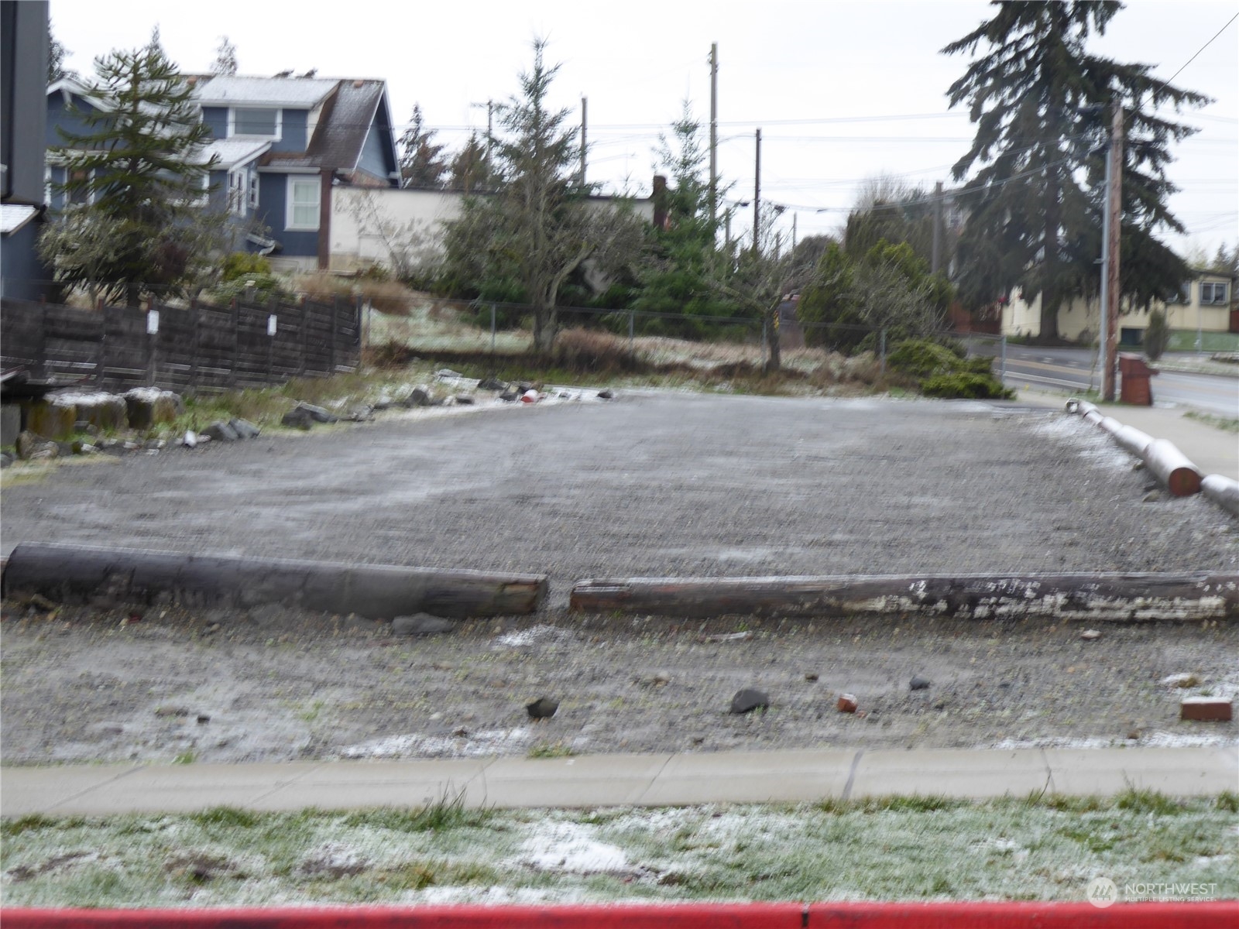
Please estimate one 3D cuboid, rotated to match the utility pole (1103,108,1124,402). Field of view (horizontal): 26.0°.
[{"bbox_3d":[10.503,-4.501,57.000,0.280,6.400,0.280,1,1,0],"label":"utility pole"}]

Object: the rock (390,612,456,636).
[{"bbox_3d":[-0.971,0.794,13.300,0.310,0.115,0.200,1,1,0],"label":"rock"}]

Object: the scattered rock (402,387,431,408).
[{"bbox_3d":[-3.588,-1.182,47.500,0.500,0.350,0.420,1,1,0],"label":"scattered rock"}]

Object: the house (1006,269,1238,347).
[{"bbox_3d":[25.268,-8.077,137.000,11.000,3.600,8.000,2,2,7],"label":"house"}]

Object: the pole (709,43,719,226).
[{"bbox_3d":[4.584,-13.289,130.000,0.280,14.200,0.280,1,1,0],"label":"pole"}]

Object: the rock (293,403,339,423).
[{"bbox_3d":[-4.988,-0.845,44.200,0.750,0.340,0.500,2,3,-6],"label":"rock"}]

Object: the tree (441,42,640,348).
[{"bbox_3d":[-1.734,-6.076,60.500,4.500,7.100,4.300,2,3,-2],"label":"tree"}]

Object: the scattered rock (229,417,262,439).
[{"bbox_3d":[-5.331,-0.517,38.200,0.460,0.310,0.380,2,3,-8],"label":"scattered rock"}]

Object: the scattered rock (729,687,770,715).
[{"bbox_3d":[0.536,0.979,11.100,0.170,0.100,0.140,2,2,7],"label":"scattered rock"}]

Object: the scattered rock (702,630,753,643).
[{"bbox_3d":[0.602,0.956,14.900,0.280,0.060,0.130,2,3,2],"label":"scattered rock"}]

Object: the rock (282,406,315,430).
[{"bbox_3d":[-4.992,-0.722,41.700,0.530,0.370,0.430,2,3,-7],"label":"rock"}]

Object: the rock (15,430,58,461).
[{"bbox_3d":[-6.940,-0.225,32.000,0.510,0.370,0.420,2,3,-12],"label":"rock"}]

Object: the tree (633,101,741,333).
[{"bbox_3d":[1.629,-5.988,65.000,2.700,5.700,2.700,2,3,1],"label":"tree"}]

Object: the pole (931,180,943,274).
[{"bbox_3d":[13.539,-8.604,115.000,0.280,7.200,0.280,2,1,0],"label":"pole"}]

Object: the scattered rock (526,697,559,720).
[{"bbox_3d":[-0.318,1.011,11.100,0.135,0.088,0.115,2,2,7],"label":"scattered rock"}]

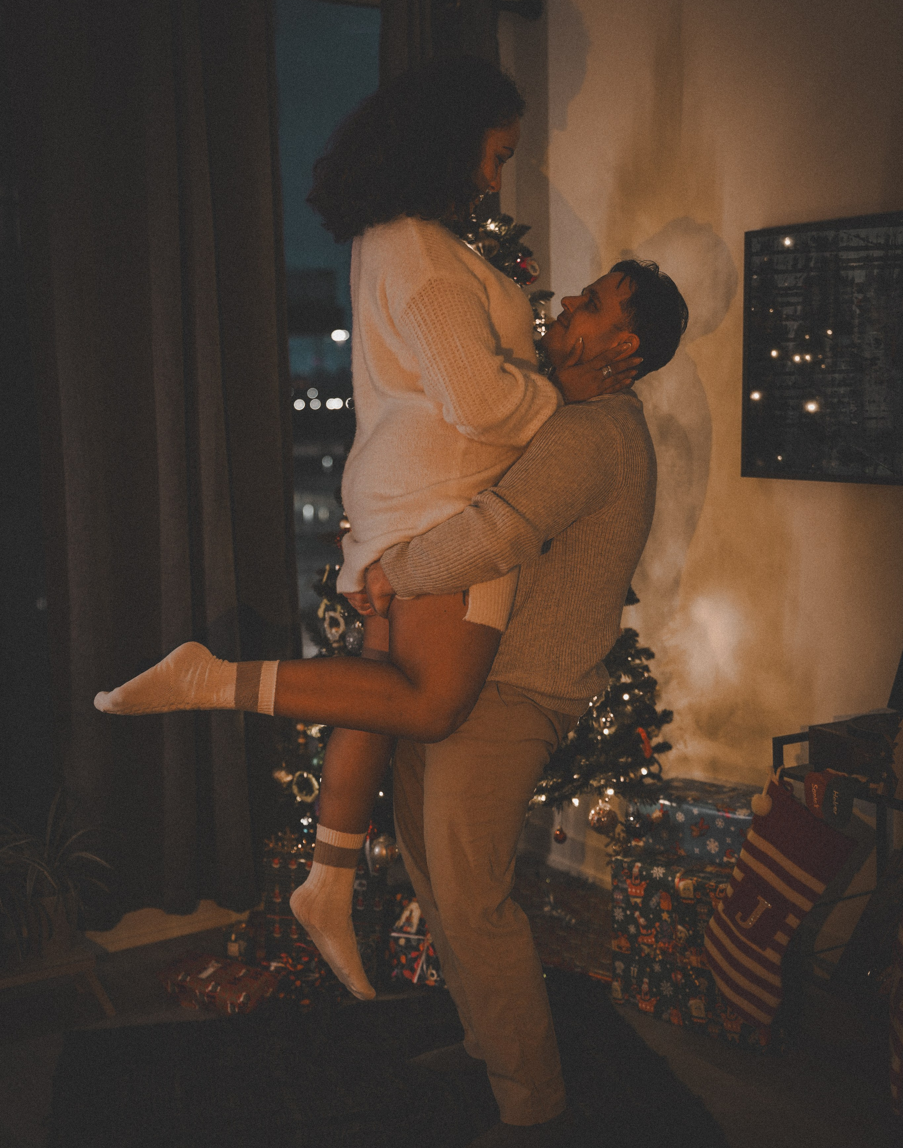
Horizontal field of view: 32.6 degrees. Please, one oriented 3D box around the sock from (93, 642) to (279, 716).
[{"bbox_3d":[-0.484,0.193,2.820,0.335,0.132,0.095,-3,8,-10],"label":"sock"}]

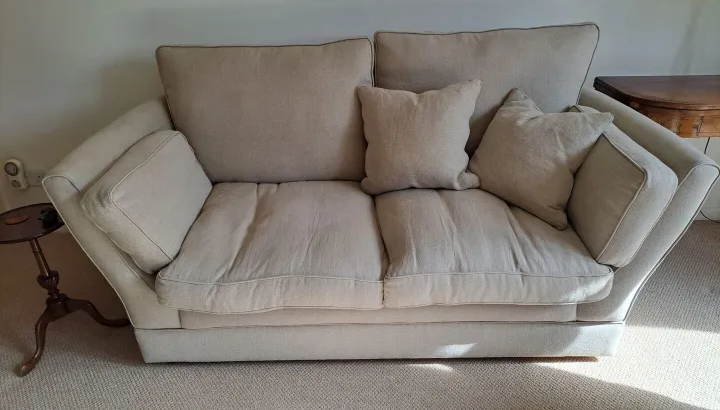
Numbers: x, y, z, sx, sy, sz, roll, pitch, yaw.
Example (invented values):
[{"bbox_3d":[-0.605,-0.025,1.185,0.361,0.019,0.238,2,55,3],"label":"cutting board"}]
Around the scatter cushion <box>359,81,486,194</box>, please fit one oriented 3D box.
[{"bbox_3d":[0.224,-0.258,1.911,0.440,0.420,0.150,-1,18,-1],"label":"scatter cushion"}]

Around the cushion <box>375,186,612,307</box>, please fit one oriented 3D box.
[{"bbox_3d":[0.428,0.096,1.868,0.730,0.185,0.680,-1,28,-1],"label":"cushion"}]

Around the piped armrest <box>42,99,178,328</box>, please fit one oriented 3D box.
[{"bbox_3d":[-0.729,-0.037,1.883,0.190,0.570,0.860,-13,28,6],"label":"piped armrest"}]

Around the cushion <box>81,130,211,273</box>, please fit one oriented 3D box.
[{"bbox_3d":[-0.710,-0.032,1.779,0.135,0.300,0.530,-25,26,12],"label":"cushion"}]

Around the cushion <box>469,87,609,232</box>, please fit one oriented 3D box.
[{"bbox_3d":[0.675,-0.198,1.908,0.150,0.410,0.410,-1,29,-48],"label":"cushion"}]

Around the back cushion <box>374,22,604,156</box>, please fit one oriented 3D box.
[{"bbox_3d":[0.481,-0.399,2.028,0.810,0.620,0.180,-1,14,-1],"label":"back cushion"}]

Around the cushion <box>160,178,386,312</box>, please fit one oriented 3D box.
[{"bbox_3d":[-0.283,0.109,1.847,0.720,0.185,0.680,-1,28,-1],"label":"cushion"}]

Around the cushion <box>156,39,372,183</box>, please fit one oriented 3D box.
[{"bbox_3d":[-0.357,-0.360,2.030,0.790,0.580,0.180,-1,14,-1],"label":"cushion"}]

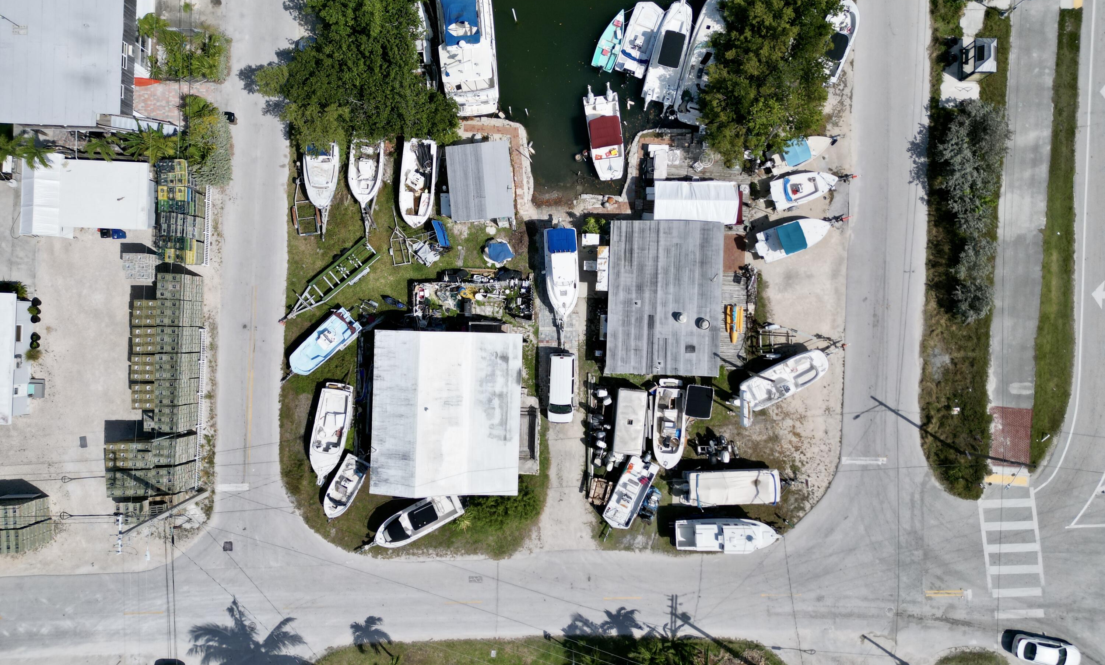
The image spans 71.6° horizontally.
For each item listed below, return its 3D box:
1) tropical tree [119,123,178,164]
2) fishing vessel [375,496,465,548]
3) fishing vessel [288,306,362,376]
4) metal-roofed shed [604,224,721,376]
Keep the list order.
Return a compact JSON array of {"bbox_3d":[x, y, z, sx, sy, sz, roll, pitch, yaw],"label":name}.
[{"bbox_3d":[-28.650,-13.370,55.880,4.140,4.240,2.980,0,90,0],"label":"tropical tree"},{"bbox_3d":[-9.960,13.650,56.350,7.000,1.750,2.250,-26,90,0],"label":"fishing vessel"},{"bbox_3d":[-17.132,0.872,57.506,5.793,1.600,2.300,-42,90,0],"label":"fishing vessel"},{"bbox_3d":[8.231,-2.449,57.195,8.262,2.700,11.238,2,89,0],"label":"metal-roofed shed"}]

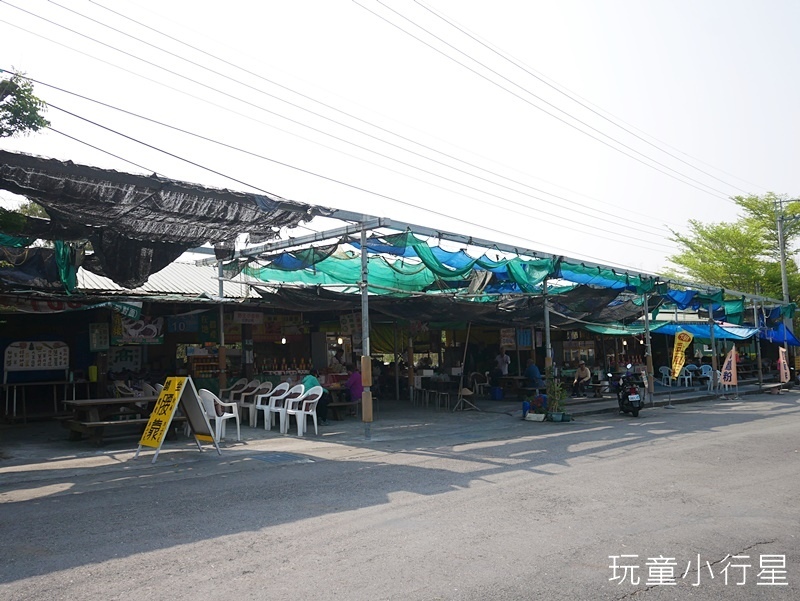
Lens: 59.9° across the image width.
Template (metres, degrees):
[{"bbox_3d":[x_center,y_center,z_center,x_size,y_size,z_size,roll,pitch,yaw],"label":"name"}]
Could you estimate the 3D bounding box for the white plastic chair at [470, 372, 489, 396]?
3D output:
[{"bbox_3d":[2.611,2.718,22.500,0.560,0.820,0.560,1,-5,-30],"label":"white plastic chair"}]

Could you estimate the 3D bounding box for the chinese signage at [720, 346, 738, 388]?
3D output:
[{"bbox_3d":[10.861,2.129,22.900,0.550,1.380,0.060,-4,-5,31],"label":"chinese signage"}]

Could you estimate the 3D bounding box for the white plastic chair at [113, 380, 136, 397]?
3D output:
[{"bbox_3d":[-5.391,1.990,13.600,0.560,0.820,0.560,-2,-4,6],"label":"white plastic chair"}]

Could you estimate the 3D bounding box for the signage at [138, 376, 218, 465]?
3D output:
[{"bbox_3d":[-3.049,1.612,9.581,0.660,1.090,0.970,-6,-7,43],"label":"signage"}]

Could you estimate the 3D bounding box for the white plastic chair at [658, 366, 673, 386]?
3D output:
[{"bbox_3d":[10.618,3.019,27.700,0.570,0.800,0.570,4,-7,-45],"label":"white plastic chair"}]

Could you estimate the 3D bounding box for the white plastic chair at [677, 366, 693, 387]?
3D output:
[{"bbox_3d":[11.009,2.929,26.809,0.570,0.800,0.570,3,-7,-40],"label":"white plastic chair"}]

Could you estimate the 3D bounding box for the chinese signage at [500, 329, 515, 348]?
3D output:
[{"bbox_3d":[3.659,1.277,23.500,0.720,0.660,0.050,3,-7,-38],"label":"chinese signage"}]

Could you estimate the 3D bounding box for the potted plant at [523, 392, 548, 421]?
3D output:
[{"bbox_3d":[2.902,2.272,14.800,0.520,0.580,0.420,-1,-4,0],"label":"potted plant"}]

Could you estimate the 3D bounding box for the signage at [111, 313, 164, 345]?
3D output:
[{"bbox_3d":[-5.665,0.627,15.000,0.050,0.680,1.200,-5,-6,43],"label":"signage"}]

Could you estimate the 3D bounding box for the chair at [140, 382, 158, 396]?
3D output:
[{"bbox_3d":[-4.712,1.964,13.100,0.560,0.820,0.560,2,-6,-41],"label":"chair"}]

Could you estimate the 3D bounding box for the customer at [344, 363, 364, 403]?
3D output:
[{"bbox_3d":[-1.083,2.105,16.358,0.720,1.200,0.500,-3,-5,15],"label":"customer"}]

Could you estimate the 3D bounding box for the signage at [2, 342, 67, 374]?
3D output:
[{"bbox_3d":[-8.006,1.224,15.300,0.050,0.630,1.350,-5,-6,43],"label":"signage"}]

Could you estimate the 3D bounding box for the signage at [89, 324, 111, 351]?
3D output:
[{"bbox_3d":[-6.015,0.741,13.900,0.050,0.580,0.450,-6,-7,44],"label":"signage"}]

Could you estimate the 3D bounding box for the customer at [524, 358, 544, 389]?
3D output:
[{"bbox_3d":[3.825,2.269,19.800,0.500,1.200,0.720,3,-6,-45],"label":"customer"}]

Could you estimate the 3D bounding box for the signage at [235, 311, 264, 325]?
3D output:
[{"bbox_3d":[-3.533,0.411,16.200,0.050,0.290,0.820,-6,-7,42],"label":"signage"}]

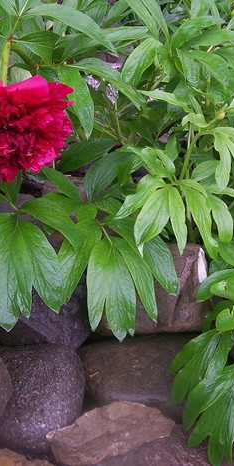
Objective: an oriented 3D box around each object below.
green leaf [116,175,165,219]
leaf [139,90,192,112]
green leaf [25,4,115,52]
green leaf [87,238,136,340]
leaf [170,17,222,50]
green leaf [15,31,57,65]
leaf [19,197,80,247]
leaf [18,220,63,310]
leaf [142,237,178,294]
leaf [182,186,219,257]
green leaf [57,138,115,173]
[{"bbox_3d":[0.032,-0.050,0.920,0.088,0.020,0.036,-34,64,-29],"label":"green leaf"},{"bbox_3d":[0.062,-0.168,0.870,0.076,0.016,0.018,17,34,-15],"label":"leaf"},{"bbox_3d":[-0.054,-0.235,0.793,0.124,0.018,0.029,30,43,13],"label":"green leaf"},{"bbox_3d":[-0.007,0.075,0.905,0.061,0.127,0.025,-2,-5,-1],"label":"green leaf"},{"bbox_3d":[0.108,-0.277,0.938,0.077,0.018,0.030,-29,35,15],"label":"leaf"},{"bbox_3d":[-0.100,-0.226,0.830,0.063,0.018,0.032,23,44,19],"label":"green leaf"},{"bbox_3d":[-0.075,-0.013,0.763,0.082,0.018,0.037,34,48,14],"label":"leaf"},{"bbox_3d":[-0.083,0.035,0.752,0.038,0.018,0.115,-20,68,-20],"label":"leaf"},{"bbox_3d":[0.053,0.040,0.871,0.034,0.090,0.014,-32,6,-10],"label":"leaf"},{"bbox_3d":[0.100,-0.016,0.825,0.024,0.089,0.018,-16,-7,-22],"label":"leaf"},{"bbox_3d":[-0.041,-0.105,0.920,0.089,0.014,0.034,-27,60,-13],"label":"green leaf"}]

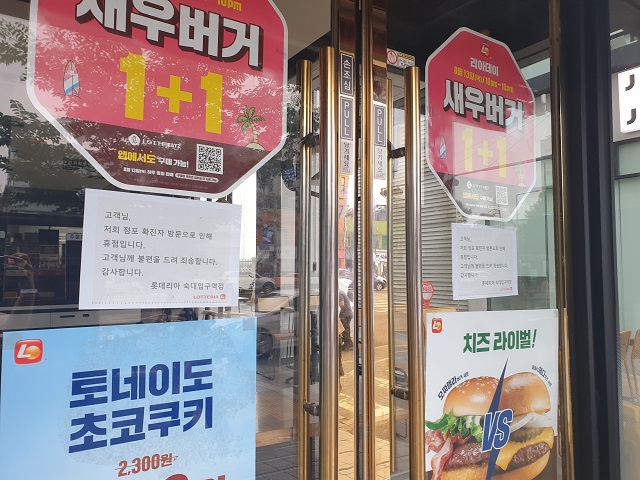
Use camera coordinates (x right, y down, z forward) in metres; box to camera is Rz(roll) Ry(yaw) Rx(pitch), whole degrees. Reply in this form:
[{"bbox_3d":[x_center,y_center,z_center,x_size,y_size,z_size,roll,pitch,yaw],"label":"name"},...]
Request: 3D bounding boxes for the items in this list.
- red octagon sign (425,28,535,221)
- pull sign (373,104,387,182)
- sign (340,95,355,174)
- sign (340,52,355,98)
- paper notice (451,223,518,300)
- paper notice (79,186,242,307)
[{"bbox_3d":[0.503,-0.342,1.448,0.499,0.566,0.010,2,-3,-32],"label":"red octagon sign"},{"bbox_3d":[0.153,-0.247,1.221,0.038,0.189,0.010,1,-3,-32],"label":"pull sign"},{"bbox_3d":[0.066,-0.253,1.168,0.038,0.189,0.010,1,-3,-34],"label":"sign"},{"bbox_3d":[0.067,-0.404,1.174,0.041,0.103,0.010,1,-3,-34],"label":"sign"},{"bbox_3d":[0.497,0.066,1.428,0.297,0.210,0.010,1,-3,-32],"label":"paper notice"},{"bbox_3d":[-0.288,0.024,0.916,0.297,0.210,0.010,4,-4,-34],"label":"paper notice"}]

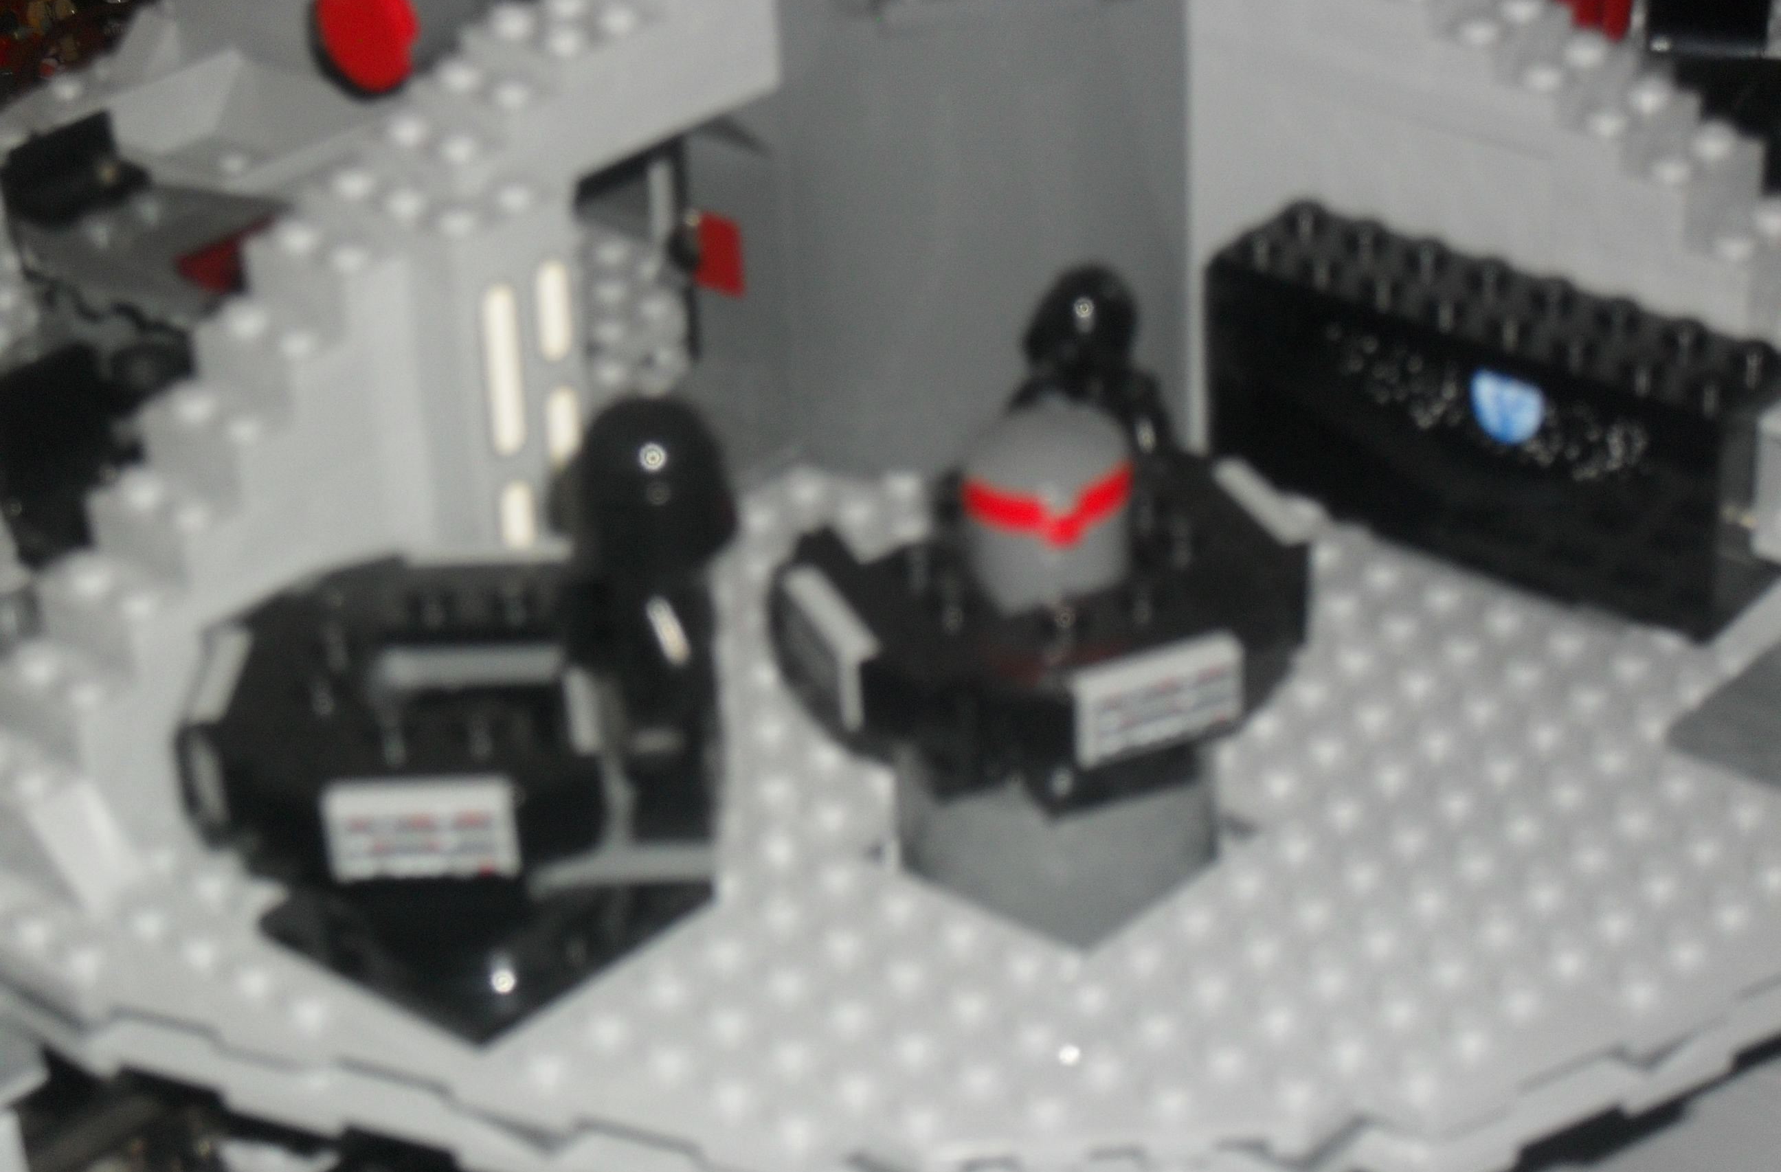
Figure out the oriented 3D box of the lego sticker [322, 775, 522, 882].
[{"bbox_3d":[-0.042,0.022,0.357,0.016,0.008,0.003,-3,30,1],"label":"lego sticker"}]

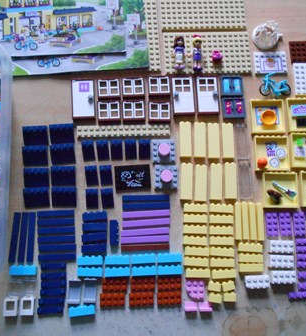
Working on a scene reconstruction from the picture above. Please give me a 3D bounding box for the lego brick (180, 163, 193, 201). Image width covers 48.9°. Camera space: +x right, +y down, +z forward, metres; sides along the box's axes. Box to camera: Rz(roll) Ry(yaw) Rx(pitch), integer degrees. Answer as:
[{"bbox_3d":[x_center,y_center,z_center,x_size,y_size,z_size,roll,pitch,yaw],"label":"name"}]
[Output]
[{"bbox_3d":[0.045,0.018,0.460,0.016,0.008,0.050,1,81,-3],"label":"lego brick"}]

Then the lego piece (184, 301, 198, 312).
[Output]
[{"bbox_3d":[0.048,0.178,0.434,0.016,0.008,0.010,1,81,-3],"label":"lego piece"}]

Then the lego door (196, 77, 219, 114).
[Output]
[{"bbox_3d":[0.077,-0.105,0.481,0.032,0.009,0.059,-2,82,-3],"label":"lego door"}]

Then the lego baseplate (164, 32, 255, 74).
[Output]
[{"bbox_3d":[0.080,-0.168,0.492,0.128,0.005,0.064,-2,81,-3],"label":"lego baseplate"}]

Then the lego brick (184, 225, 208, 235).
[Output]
[{"bbox_3d":[0.056,0.081,0.449,0.032,0.008,0.011,2,81,-3],"label":"lego brick"}]

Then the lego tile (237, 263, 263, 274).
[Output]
[{"bbox_3d":[0.130,0.132,0.448,0.032,0.008,0.011,0,82,-2],"label":"lego tile"}]

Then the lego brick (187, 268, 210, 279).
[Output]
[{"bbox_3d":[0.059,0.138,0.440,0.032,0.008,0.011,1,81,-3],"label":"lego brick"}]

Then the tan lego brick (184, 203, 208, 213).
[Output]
[{"bbox_3d":[0.057,0.054,0.458,0.032,0.008,0.011,0,81,-3],"label":"tan lego brick"}]

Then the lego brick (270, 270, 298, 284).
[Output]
[{"bbox_3d":[0.173,0.145,0.447,0.032,0.011,0.016,0,82,-2],"label":"lego brick"}]

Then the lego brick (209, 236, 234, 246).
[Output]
[{"bbox_3d":[0.092,0.098,0.454,0.032,0.008,0.011,2,82,-2],"label":"lego brick"}]

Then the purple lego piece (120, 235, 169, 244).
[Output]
[{"bbox_3d":[-0.010,0.095,0.446,0.064,0.003,0.008,-1,81,-3],"label":"purple lego piece"}]

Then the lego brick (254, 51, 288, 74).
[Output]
[{"bbox_3d":[0.172,-0.155,0.495,0.048,0.005,0.032,-2,81,-3],"label":"lego brick"}]

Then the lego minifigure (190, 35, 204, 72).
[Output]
[{"bbox_3d":[0.063,-0.165,0.481,0.022,0.015,0.051,-1,81,-4],"label":"lego minifigure"}]

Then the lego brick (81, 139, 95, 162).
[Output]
[{"bbox_3d":[-0.089,-0.026,0.461,0.016,0.011,0.024,-5,81,-4],"label":"lego brick"}]

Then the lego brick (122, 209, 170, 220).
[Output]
[{"bbox_3d":[-0.010,0.062,0.455,0.064,0.003,0.008,-3,81,-3],"label":"lego brick"}]

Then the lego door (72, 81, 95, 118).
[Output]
[{"bbox_3d":[-0.097,-0.097,0.469,0.032,0.009,0.058,-2,81,-3],"label":"lego door"}]

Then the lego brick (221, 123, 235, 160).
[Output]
[{"bbox_3d":[0.104,-0.038,0.471,0.016,0.008,0.050,1,81,-3],"label":"lego brick"}]

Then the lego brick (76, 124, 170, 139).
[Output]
[{"bbox_3d":[-0.040,-0.050,0.468,0.128,0.005,0.016,-1,82,-2],"label":"lego brick"}]

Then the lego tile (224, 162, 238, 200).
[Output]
[{"bbox_3d":[0.107,0.018,0.466,0.016,0.008,0.050,1,81,-3],"label":"lego tile"}]

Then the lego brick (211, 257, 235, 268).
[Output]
[{"bbox_3d":[0.090,0.124,0.445,0.032,0.008,0.011,1,81,-3],"label":"lego brick"}]

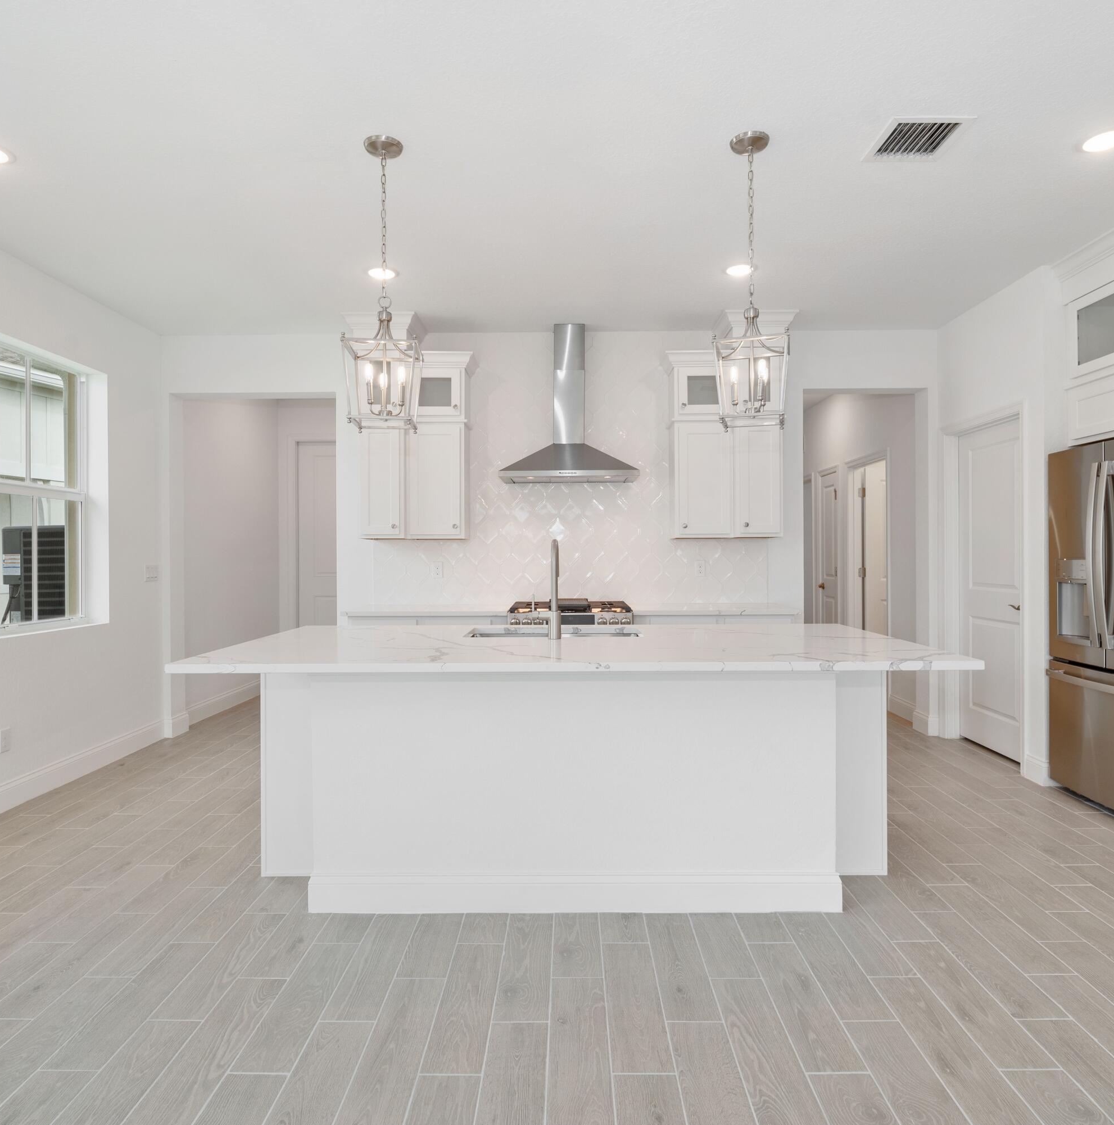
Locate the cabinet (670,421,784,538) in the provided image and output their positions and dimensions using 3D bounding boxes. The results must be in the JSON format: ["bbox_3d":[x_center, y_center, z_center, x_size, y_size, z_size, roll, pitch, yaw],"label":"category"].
[{"bbox_3d":[1.105,-0.539,4.719,0.708,0.763,0.340,0,1,1],"label":"cabinet"}]

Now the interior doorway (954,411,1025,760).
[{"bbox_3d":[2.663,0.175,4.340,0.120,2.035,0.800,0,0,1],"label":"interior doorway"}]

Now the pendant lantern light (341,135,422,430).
[{"bbox_3d":[-0.642,-1.034,2.613,0.262,1.070,0.262,0,0,-6],"label":"pendant lantern light"}]

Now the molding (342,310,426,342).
[{"bbox_3d":[-1.116,-1.527,4.649,0.455,0.105,0.450,0,0,1],"label":"molding"}]

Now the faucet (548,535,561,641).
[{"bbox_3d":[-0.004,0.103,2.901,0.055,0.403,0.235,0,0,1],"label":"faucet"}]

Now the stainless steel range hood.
[{"bbox_3d":[0.081,-1.060,4.650,0.879,1.012,0.500,0,1,1],"label":"stainless steel range hood"}]

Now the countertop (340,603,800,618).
[{"bbox_3d":[0.085,0.310,4.537,2.740,0.033,0.670,0,0,1],"label":"countertop"}]

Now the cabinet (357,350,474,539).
[{"bbox_3d":[-0.921,-0.765,4.740,0.700,1.222,0.355,0,1,1],"label":"cabinet"}]

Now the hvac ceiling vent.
[{"bbox_3d":[1.352,-1.584,2.639,0.295,0.030,0.280,0,1,1],"label":"hvac ceiling vent"}]

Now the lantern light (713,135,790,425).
[{"bbox_3d":[0.723,-1.044,2.604,0.262,1.070,0.262,0,0,17],"label":"lantern light"}]

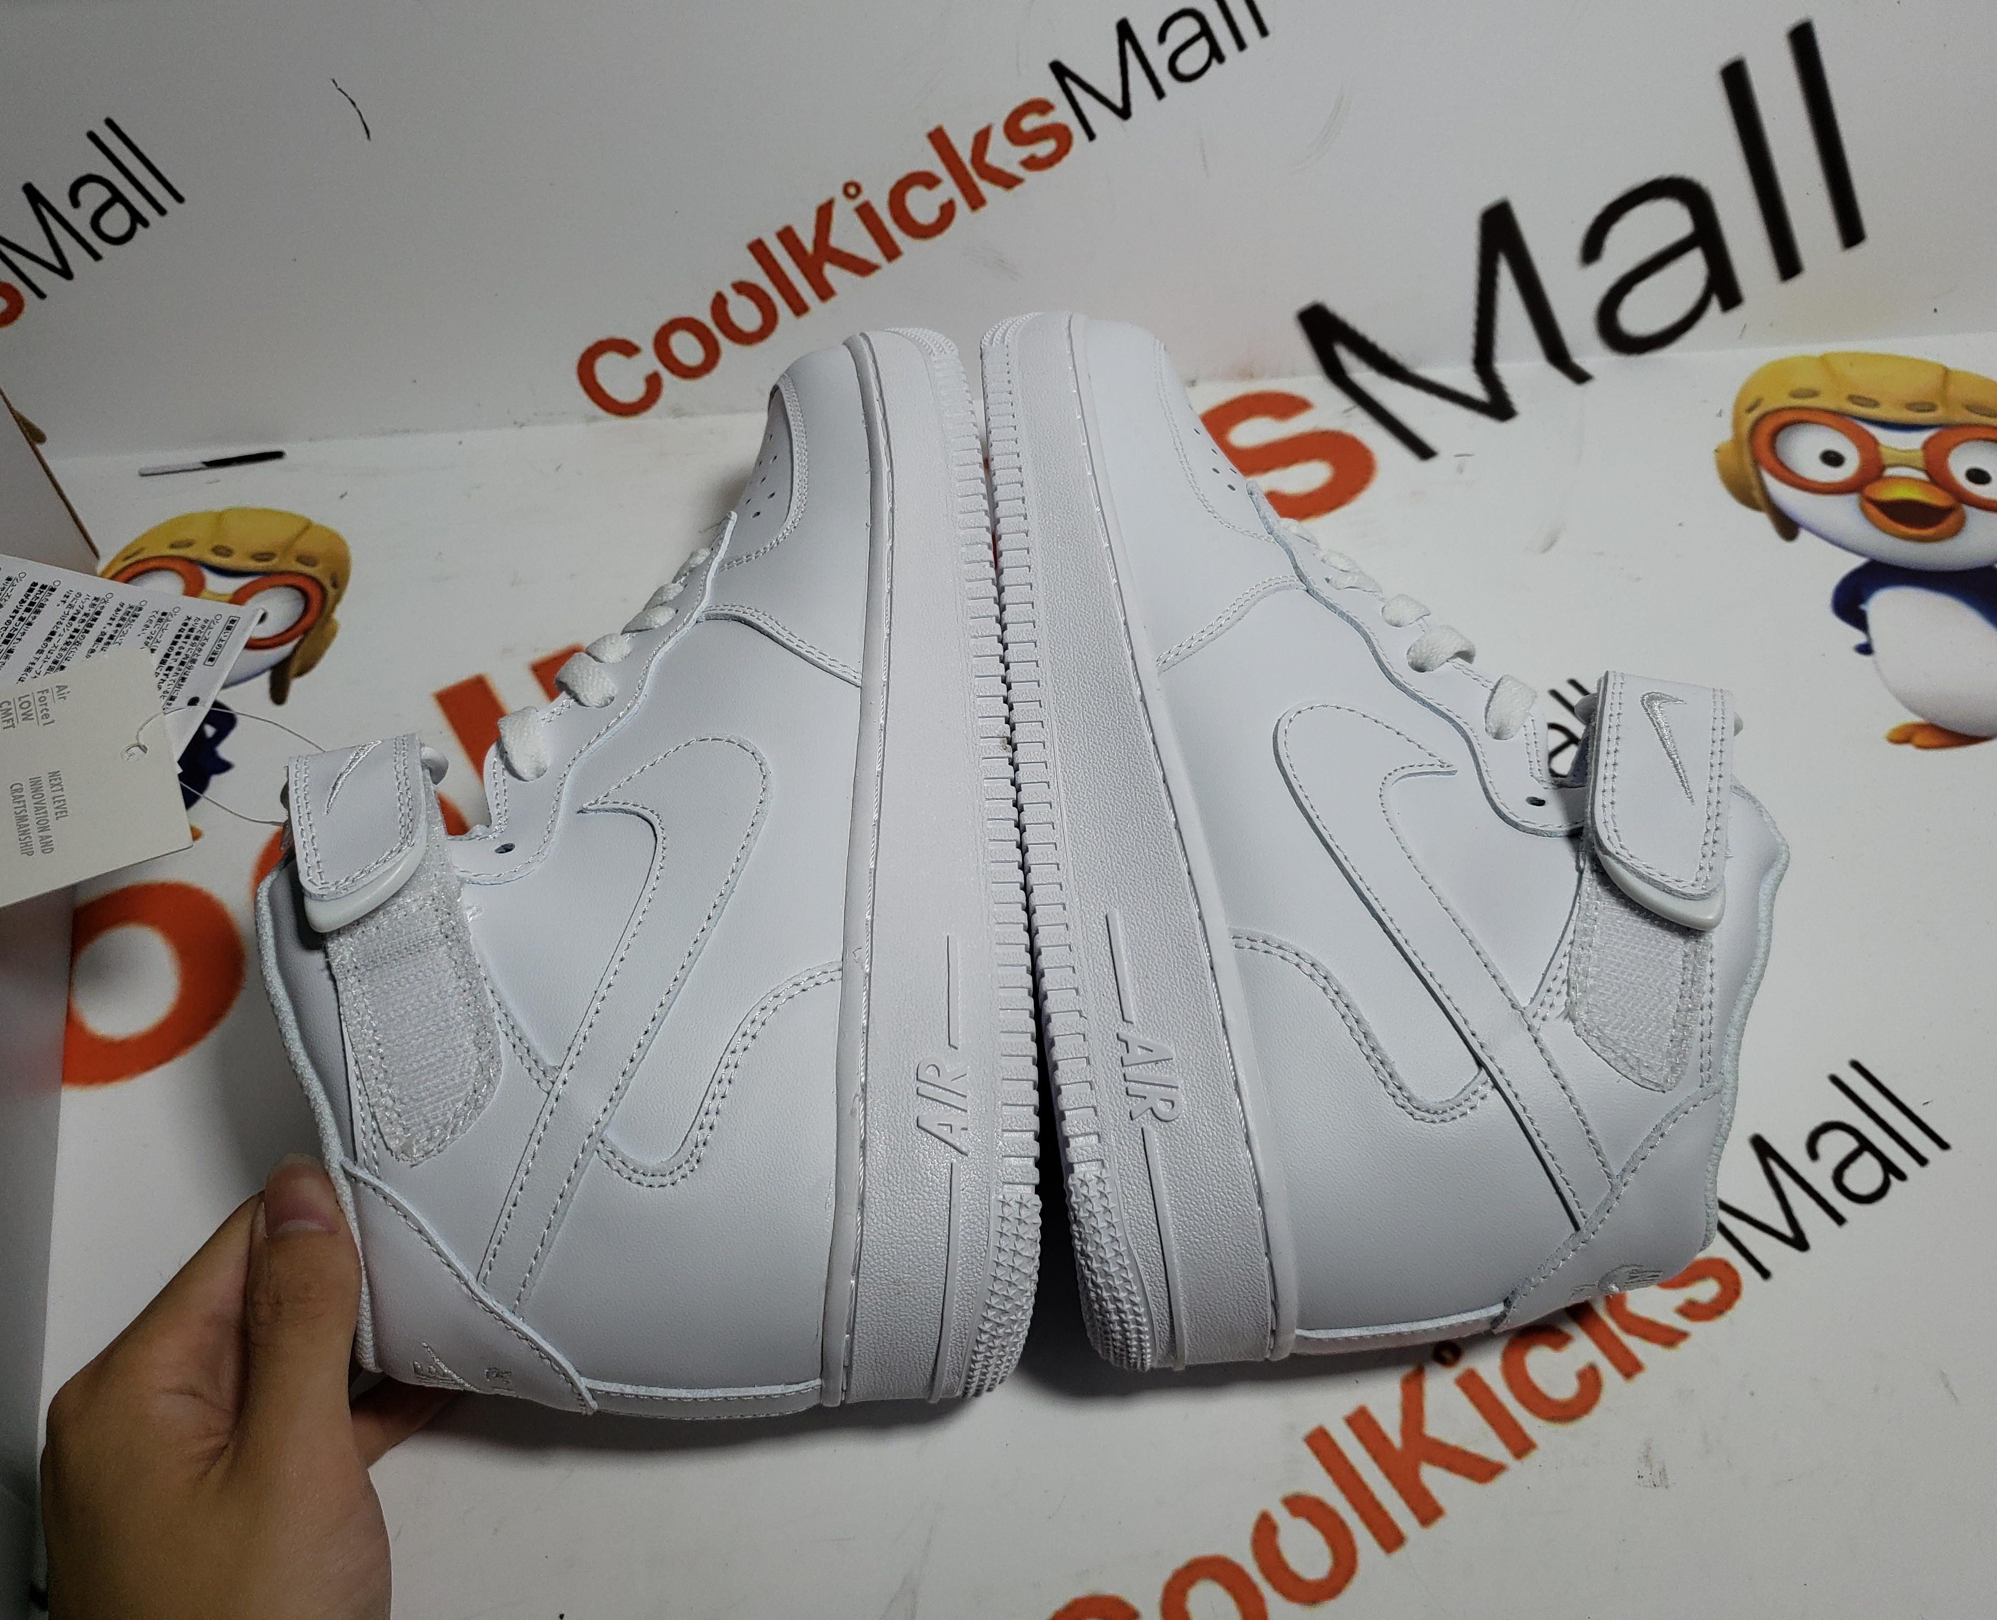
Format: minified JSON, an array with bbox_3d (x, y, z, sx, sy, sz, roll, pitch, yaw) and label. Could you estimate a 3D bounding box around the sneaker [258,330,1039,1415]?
[{"bbox_3d":[-0.081,-0.003,0.398,0.164,0.108,0.298,-3,56,-3],"label":"sneaker"}]

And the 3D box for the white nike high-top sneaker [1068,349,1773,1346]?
[{"bbox_3d":[0.086,-0.019,0.405,0.164,0.108,0.298,-6,56,0],"label":"white nike high-top sneaker"}]

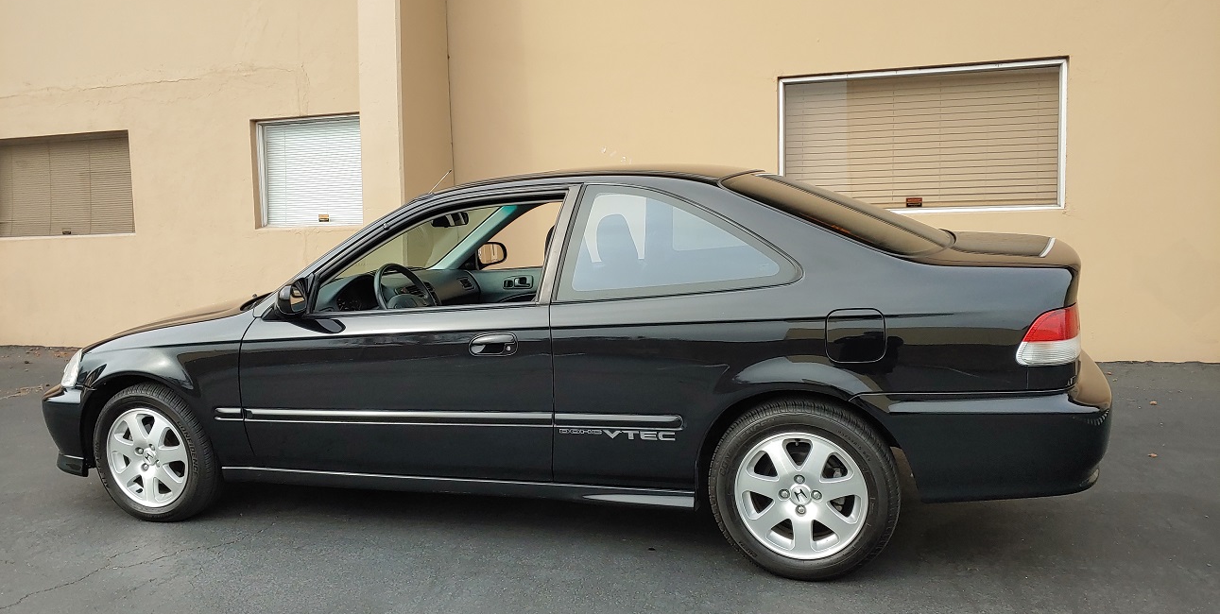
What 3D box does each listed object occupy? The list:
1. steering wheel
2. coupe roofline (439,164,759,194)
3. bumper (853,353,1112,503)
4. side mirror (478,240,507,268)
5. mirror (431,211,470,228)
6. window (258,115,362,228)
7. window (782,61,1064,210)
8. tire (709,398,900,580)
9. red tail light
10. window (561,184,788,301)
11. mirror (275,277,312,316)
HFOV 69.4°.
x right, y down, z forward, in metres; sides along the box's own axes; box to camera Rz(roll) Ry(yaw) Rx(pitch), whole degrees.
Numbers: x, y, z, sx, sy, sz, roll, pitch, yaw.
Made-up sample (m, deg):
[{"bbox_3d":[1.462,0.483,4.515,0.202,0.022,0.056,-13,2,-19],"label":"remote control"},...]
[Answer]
[{"bbox_3d":[-0.849,-0.009,3.661,0.110,0.380,0.380,-28,-2,19],"label":"steering wheel"},{"bbox_3d":[0.046,-0.532,3.696,1.120,0.100,1.140,0,7,18],"label":"coupe roofline"},{"bbox_3d":[1.403,0.328,3.375,0.870,0.400,1.690,0,7,18],"label":"bumper"},{"bbox_3d":[-0.674,-0.294,4.870,0.120,0.145,0.200,1,9,30],"label":"side mirror"},{"bbox_3d":[-0.715,-0.393,3.933,0.040,0.062,0.222,9,13,35],"label":"mirror"},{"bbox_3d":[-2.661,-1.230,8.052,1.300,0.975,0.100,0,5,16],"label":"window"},{"bbox_3d":[2.154,-1.168,6.232,1.894,1.026,0.090,0,5,18],"label":"window"},{"bbox_3d":[0.629,0.585,2.870,0.594,0.592,0.200,0,8,18],"label":"tire"},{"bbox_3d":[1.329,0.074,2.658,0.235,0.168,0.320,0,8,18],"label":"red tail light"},{"bbox_3d":[0.209,-0.232,2.924,0.799,0.415,0.060,-1,-16,16],"label":"window"},{"bbox_3d":[-1.168,-0.036,3.255,0.115,0.145,0.190,-1,7,10],"label":"mirror"}]

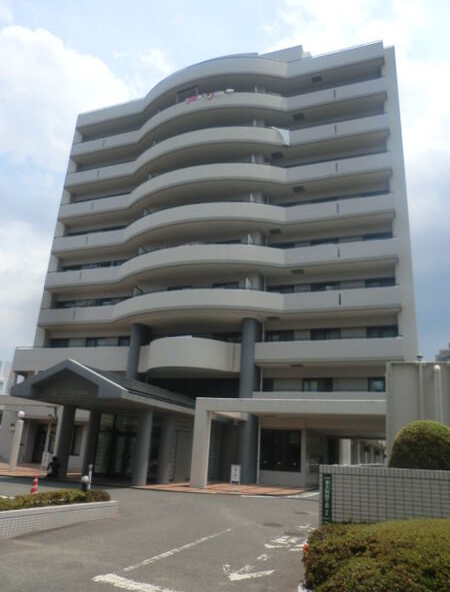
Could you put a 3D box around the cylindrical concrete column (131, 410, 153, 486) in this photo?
[{"bbox_3d":[-3.591,6.587,20.470,0.620,3.100,0.620,3,-19,1],"label":"cylindrical concrete column"}]

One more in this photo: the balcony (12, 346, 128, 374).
[{"bbox_3d":[-11.171,4.913,34.898,10.036,1.820,1.664,-4,-20,20],"label":"balcony"}]

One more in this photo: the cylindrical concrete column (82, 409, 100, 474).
[{"bbox_3d":[-7.087,7.701,24.457,0.580,3.210,0.580,3,-19,1],"label":"cylindrical concrete column"}]

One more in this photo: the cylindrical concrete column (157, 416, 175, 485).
[{"bbox_3d":[-3.085,7.924,24.511,0.676,3.505,0.676,3,-19,1],"label":"cylindrical concrete column"}]

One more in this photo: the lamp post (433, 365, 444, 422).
[{"bbox_3d":[6.832,4.508,14.563,0.260,4.729,0.260,-4,-20,20],"label":"lamp post"}]

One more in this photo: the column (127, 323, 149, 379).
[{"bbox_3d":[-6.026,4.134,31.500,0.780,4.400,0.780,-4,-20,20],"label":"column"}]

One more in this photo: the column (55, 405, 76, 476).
[{"bbox_3d":[-7.566,6.881,22.156,0.580,3.200,0.580,-4,-20,20],"label":"column"}]

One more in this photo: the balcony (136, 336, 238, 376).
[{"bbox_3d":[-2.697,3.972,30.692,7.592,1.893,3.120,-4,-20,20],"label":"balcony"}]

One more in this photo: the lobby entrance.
[{"bbox_3d":[-5.636,8.566,26.631,3.974,3.160,0.500,-4,-20,20],"label":"lobby entrance"}]

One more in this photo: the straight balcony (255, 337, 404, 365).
[{"bbox_3d":[6.275,3.554,28.666,8.913,1.383,1.612,-4,-20,20],"label":"straight balcony"}]

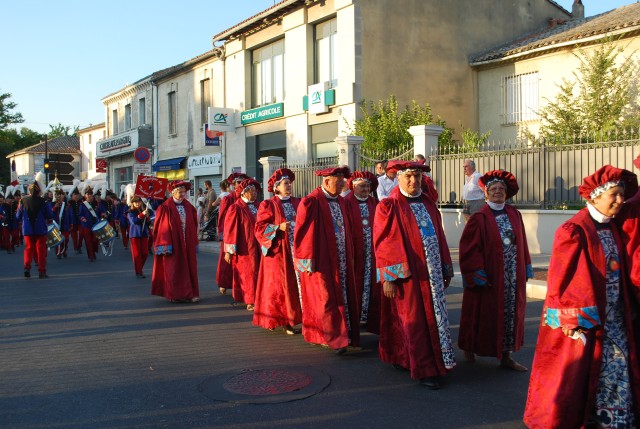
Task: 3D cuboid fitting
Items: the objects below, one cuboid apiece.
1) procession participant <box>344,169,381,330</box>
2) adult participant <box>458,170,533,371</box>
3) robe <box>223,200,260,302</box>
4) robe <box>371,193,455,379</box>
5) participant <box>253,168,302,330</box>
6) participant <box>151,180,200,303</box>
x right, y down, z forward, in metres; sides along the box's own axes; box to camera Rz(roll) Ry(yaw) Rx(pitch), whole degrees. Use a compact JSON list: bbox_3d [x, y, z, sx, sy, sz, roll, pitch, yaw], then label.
[{"bbox_3d":[0.471,0.391,7.603,0.580,1.744,0.440,-1,2,-20],"label":"procession participant"},{"bbox_3d":[1.504,0.471,5.950,0.630,1.680,0.500,-1,2,-16],"label":"adult participant"},{"bbox_3d":[-1.041,0.478,9.256,0.540,1.383,0.420,-2,2,-40],"label":"robe"},{"bbox_3d":[0.745,0.518,5.560,0.630,1.482,0.480,-1,2,-30],"label":"robe"},{"bbox_3d":[-0.459,0.394,7.500,0.500,1.760,0.600,1,2,44],"label":"participant"},{"bbox_3d":[-2.060,0.358,9.900,0.700,1.700,0.500,-1,2,-31],"label":"participant"}]

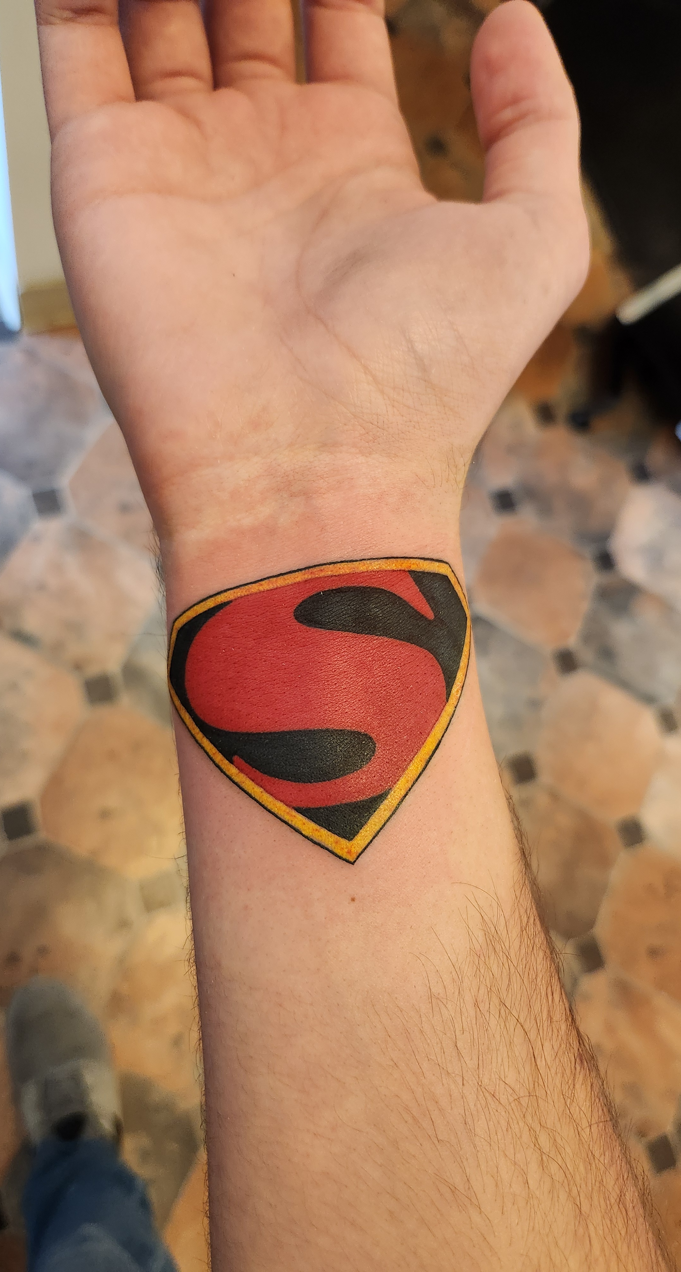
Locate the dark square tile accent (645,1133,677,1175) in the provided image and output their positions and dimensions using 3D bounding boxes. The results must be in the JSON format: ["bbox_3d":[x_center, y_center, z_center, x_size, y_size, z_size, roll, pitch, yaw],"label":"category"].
[{"bbox_3d":[0.461,0.749,1.225,0.037,0.010,0.037,-15,79,-19],"label":"dark square tile accent"}]

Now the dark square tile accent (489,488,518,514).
[{"bbox_3d":[0.286,-0.234,1.480,0.041,0.010,0.041,-15,79,-19],"label":"dark square tile accent"}]

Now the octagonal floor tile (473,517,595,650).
[{"bbox_3d":[0.318,-0.094,1.396,0.193,0.010,0.193,30,69,-6],"label":"octagonal floor tile"}]

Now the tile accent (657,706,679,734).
[{"bbox_3d":[0.536,0.138,1.390,0.040,0.010,0.040,-15,79,-19],"label":"tile accent"}]

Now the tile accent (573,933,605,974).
[{"bbox_3d":[0.374,0.481,1.278,0.037,0.010,0.037,-15,79,-19],"label":"tile accent"}]

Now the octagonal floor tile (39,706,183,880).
[{"bbox_3d":[-0.296,0.215,1.186,0.201,0.010,0.201,30,69,-6],"label":"octagonal floor tile"}]

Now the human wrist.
[{"bbox_3d":[-0.006,-0.021,0.184,0.064,0.043,0.036,-5,78,-4],"label":"human wrist"}]

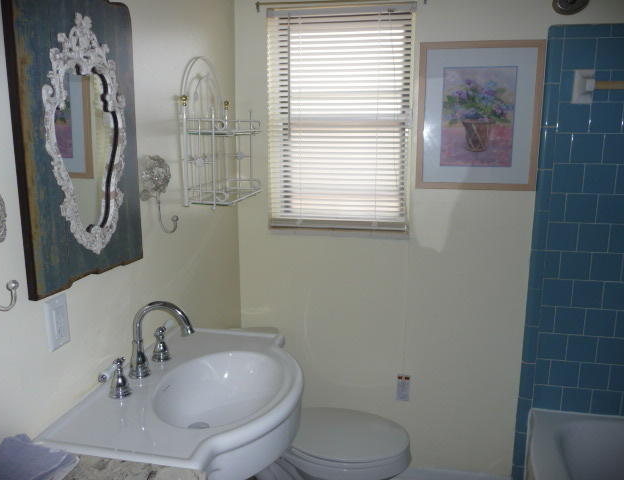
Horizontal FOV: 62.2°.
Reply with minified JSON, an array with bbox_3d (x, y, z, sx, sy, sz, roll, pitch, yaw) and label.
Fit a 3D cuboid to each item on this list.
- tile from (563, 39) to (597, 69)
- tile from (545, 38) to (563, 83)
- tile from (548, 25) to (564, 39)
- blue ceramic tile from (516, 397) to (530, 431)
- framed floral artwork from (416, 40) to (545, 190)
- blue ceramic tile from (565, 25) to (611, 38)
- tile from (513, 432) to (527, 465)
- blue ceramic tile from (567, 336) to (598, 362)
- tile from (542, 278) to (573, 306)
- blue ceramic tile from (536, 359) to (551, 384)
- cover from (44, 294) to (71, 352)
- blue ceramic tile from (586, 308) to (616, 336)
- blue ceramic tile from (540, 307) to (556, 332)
[{"bbox_3d":[0.952,-0.659,1.844,0.108,0.108,0.010,2,10,9],"label":"tile"},{"bbox_3d":[0.869,-0.640,1.858,0.051,0.152,0.015,2,10,10],"label":"tile"},{"bbox_3d":[0.875,-0.743,1.857,0.052,0.045,0.013,2,10,10],"label":"tile"},{"bbox_3d":[0.860,0.713,2.105,0.051,0.152,0.010,2,10,9],"label":"blue ceramic tile"},{"bbox_3d":[0.620,-0.457,1.933,0.439,0.538,0.022,2,10,10],"label":"framed floral artwork"},{"bbox_3d":[0.978,-0.739,1.839,0.152,0.045,0.013,2,10,10],"label":"blue ceramic tile"},{"bbox_3d":[0.863,0.861,2.132,0.051,0.152,0.015,2,10,10],"label":"tile"},{"bbox_3d":[1.059,0.426,2.029,0.107,0.108,0.010,2,10,10],"label":"blue ceramic tile"},{"bbox_3d":[0.953,0.205,2.010,0.107,0.108,0.010,2,10,10],"label":"tile"},{"bbox_3d":[0.918,0.525,2.065,0.053,0.108,0.010,2,11,9],"label":"blue ceramic tile"},{"bbox_3d":[-0.502,0.160,1.026,0.007,0.109,0.068,2,10,9],"label":"cover"},{"bbox_3d":[1.107,0.317,1.992,0.108,0.108,0.010,2,10,9],"label":"blue ceramic tile"},{"bbox_3d":[0.918,0.309,2.023,0.053,0.108,0.010,2,10,9],"label":"blue ceramic tile"}]

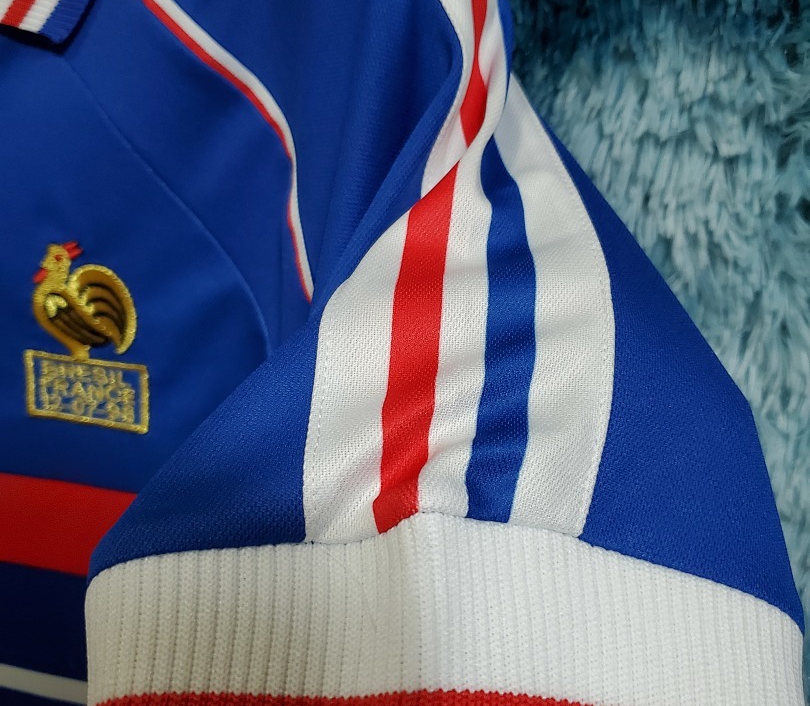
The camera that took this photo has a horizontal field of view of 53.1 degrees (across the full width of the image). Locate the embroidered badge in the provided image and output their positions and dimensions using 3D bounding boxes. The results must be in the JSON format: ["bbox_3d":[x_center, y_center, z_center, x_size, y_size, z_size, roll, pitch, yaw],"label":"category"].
[{"bbox_3d":[-0.148,-0.007,0.378,0.063,0.089,0.004,9,16,6],"label":"embroidered badge"}]

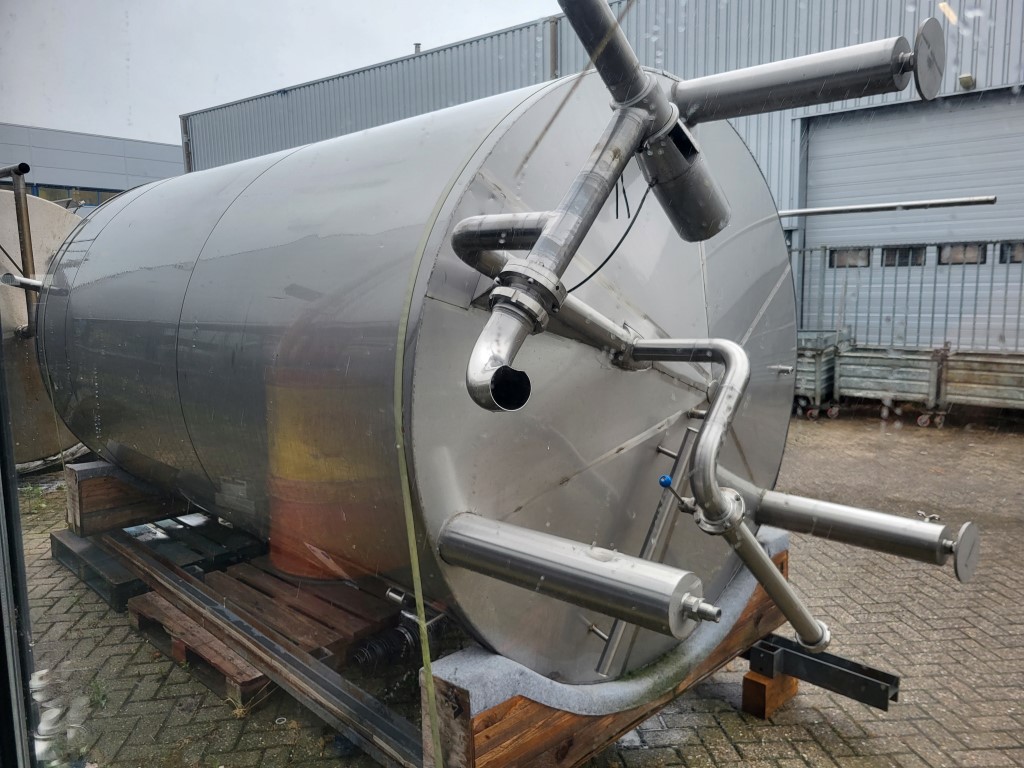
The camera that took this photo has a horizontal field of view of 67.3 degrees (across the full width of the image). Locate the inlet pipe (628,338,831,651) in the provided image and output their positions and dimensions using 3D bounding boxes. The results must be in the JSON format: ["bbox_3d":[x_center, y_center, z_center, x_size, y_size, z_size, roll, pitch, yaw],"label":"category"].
[{"bbox_3d":[0.800,0.423,2.800,0.555,1.190,0.565,7,56,46],"label":"inlet pipe"}]

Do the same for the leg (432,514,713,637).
[{"bbox_3d":[0.120,0.507,2.125,0.830,0.164,0.164,5,10,45],"label":"leg"}]

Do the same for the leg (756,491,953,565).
[{"bbox_3d":[1.485,0.629,3.425,0.164,0.164,0.820,-8,8,-41],"label":"leg"}]

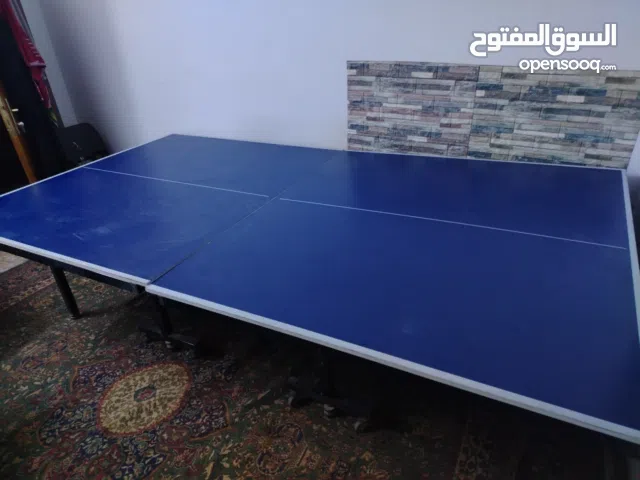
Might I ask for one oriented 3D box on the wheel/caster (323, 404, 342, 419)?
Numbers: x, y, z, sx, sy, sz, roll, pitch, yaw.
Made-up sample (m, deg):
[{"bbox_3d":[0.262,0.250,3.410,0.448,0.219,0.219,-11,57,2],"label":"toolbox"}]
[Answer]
[{"bbox_3d":[0.052,0.712,1.844,0.065,0.051,0.040,5,30,18],"label":"wheel/caster"}]

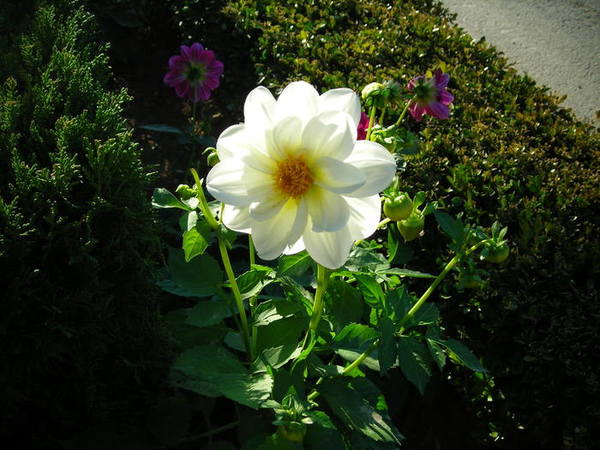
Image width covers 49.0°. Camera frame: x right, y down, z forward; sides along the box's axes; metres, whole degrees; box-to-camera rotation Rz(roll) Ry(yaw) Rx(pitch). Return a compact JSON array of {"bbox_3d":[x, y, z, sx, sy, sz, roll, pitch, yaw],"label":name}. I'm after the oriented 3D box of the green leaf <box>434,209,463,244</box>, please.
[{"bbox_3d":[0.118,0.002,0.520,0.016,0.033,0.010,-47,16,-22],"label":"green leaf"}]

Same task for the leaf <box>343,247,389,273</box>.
[{"bbox_3d":[0.055,0.029,0.557,0.042,0.010,0.024,16,37,-21],"label":"leaf"}]

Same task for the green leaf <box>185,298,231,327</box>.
[{"bbox_3d":[-0.087,0.084,0.630,0.049,0.009,0.026,-20,40,-37],"label":"green leaf"}]

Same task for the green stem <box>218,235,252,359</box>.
[{"bbox_3d":[-0.049,0.054,0.500,0.007,0.114,0.007,-7,29,5],"label":"green stem"}]

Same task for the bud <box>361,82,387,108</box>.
[{"bbox_3d":[0.065,-0.114,0.580,0.021,0.021,0.021,6,21,0],"label":"bud"}]

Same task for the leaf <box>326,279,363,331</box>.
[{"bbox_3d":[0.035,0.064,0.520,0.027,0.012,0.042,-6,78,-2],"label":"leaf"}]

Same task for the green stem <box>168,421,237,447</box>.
[{"bbox_3d":[-0.093,0.203,0.640,0.070,0.006,0.006,-21,0,12],"label":"green stem"}]

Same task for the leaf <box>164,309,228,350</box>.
[{"bbox_3d":[-0.091,0.092,0.580,0.056,0.020,0.037,0,35,0],"label":"leaf"}]

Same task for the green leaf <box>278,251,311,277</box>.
[{"bbox_3d":[-0.005,0.032,0.557,0.038,0.008,0.024,-30,50,-23],"label":"green leaf"}]

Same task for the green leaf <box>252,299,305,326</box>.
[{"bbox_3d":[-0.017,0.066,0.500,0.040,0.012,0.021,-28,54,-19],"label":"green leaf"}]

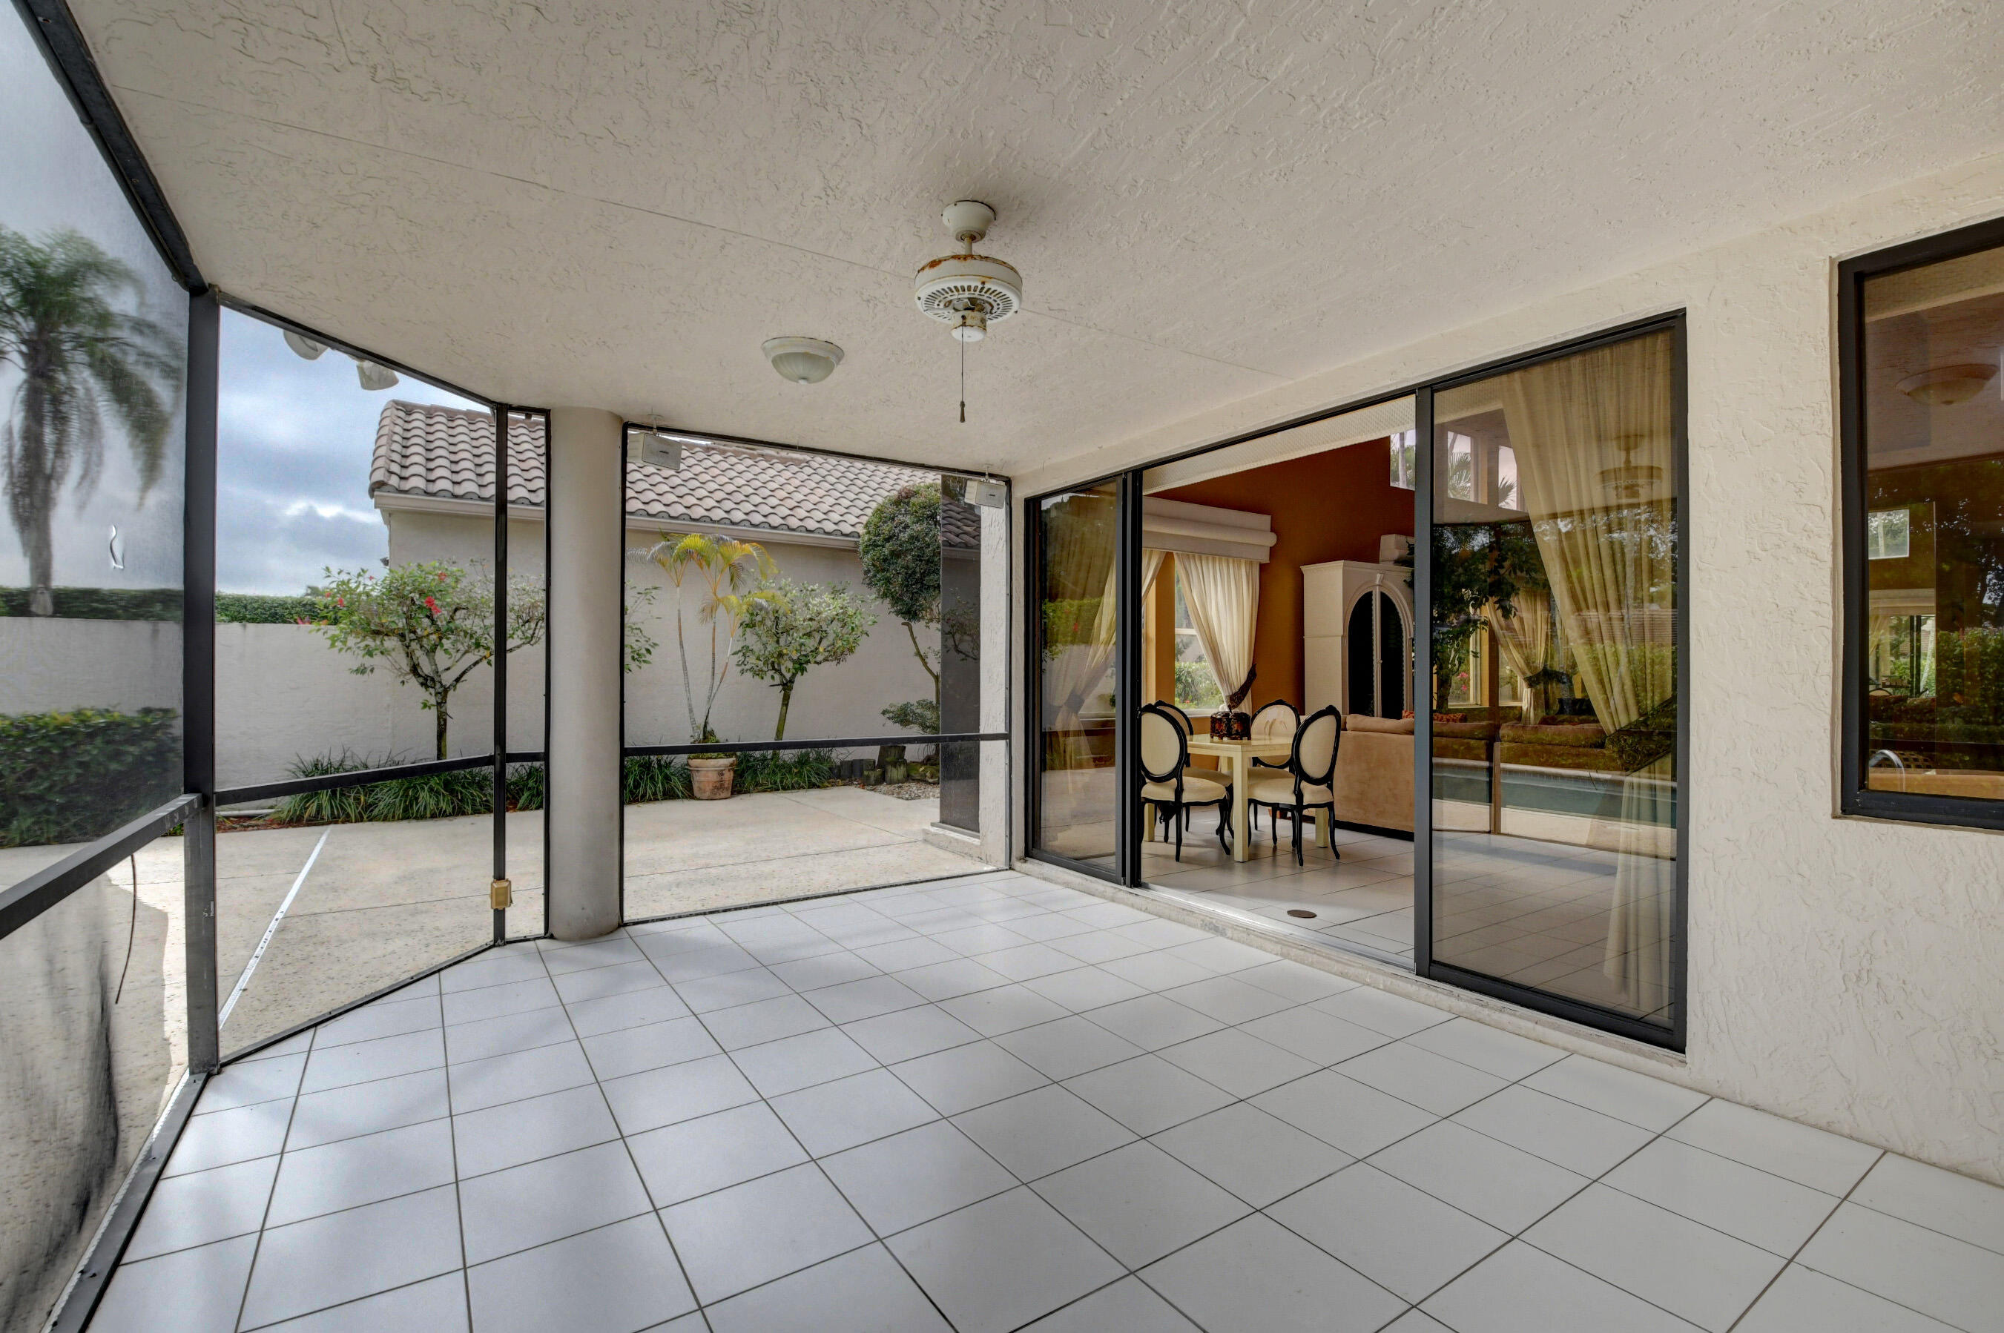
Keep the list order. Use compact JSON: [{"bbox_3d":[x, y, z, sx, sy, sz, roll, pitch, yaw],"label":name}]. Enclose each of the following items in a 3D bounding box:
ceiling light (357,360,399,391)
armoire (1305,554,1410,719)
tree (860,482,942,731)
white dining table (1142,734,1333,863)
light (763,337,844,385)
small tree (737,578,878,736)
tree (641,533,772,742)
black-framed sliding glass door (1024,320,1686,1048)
[{"bbox_3d":[-2.620,-1.225,3.500,0.170,0.140,0.170,0,0,-30],"label":"ceiling light"},{"bbox_3d":[3.737,0.137,8.660,1.330,2.310,0.450,0,0,-36],"label":"armoire"},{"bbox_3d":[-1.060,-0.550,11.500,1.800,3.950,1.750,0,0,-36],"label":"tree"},{"bbox_3d":[1.673,0.902,6.080,0.920,0.756,0.920,0,0,-36],"label":"white dining table"},{"bbox_3d":[-0.821,-1.245,3.460,0.340,0.145,0.340,0,0,0],"label":"light"},{"bbox_3d":[-2.410,0.200,10.200,1.720,2.500,1.600,0,0,-36],"label":"small tree"},{"bbox_3d":[-3.245,-0.270,9.150,1.470,2.400,1.350,0,0,-36],"label":"tree"},{"bbox_3d":[1.230,0.068,4.187,0.140,2.400,3.560,0,0,-36],"label":"black-framed sliding glass door"}]

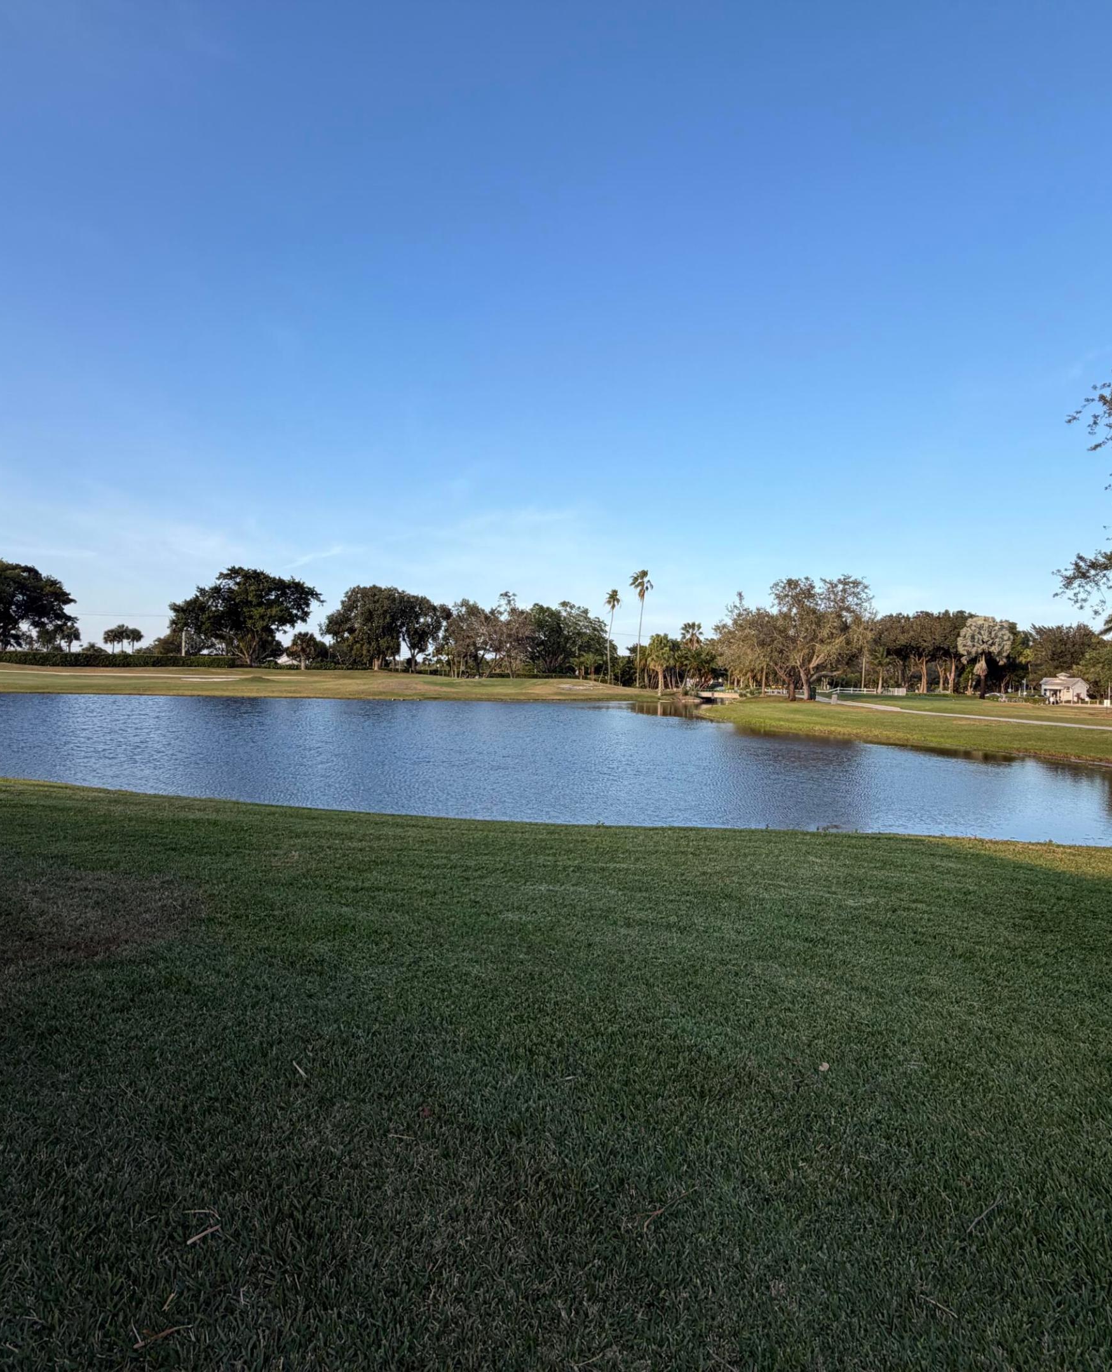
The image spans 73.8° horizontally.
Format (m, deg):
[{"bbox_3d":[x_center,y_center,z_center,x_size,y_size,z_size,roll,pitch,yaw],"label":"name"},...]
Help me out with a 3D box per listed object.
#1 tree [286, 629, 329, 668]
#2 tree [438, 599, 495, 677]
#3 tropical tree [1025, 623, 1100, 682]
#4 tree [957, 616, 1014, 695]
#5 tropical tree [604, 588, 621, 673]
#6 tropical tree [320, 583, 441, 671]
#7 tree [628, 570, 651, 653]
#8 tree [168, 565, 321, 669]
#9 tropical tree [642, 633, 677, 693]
[{"bbox_3d":[-29.577,-4.292,88.000,4.670,4.840,4.440,1,1,-19],"label":"tree"},{"bbox_3d":[-11.228,-5.928,93.000,7.130,9.880,6.780,2,1,-7],"label":"tree"},{"bbox_3d":[82.287,-4.056,120.000,9.750,12.050,9.260,2,1,34],"label":"tropical tree"},{"bbox_3d":[56.884,-3.739,98.000,6.550,10.880,6.220,2,1,30],"label":"tree"},{"bbox_3d":[8.011,-7.048,105.000,2.430,13.690,2.310,2,1,4],"label":"tropical tree"},{"bbox_3d":[-21.592,-7.197,92.000,14.530,10.660,13.810,1,1,-13],"label":"tropical tree"},{"bbox_3d":[11.216,-7.572,98.000,3.100,15.330,2.950,2,1,6],"label":"tree"},{"bbox_3d":[-40.846,-9.087,97.000,18.480,13.120,17.550,1,1,-23],"label":"tree"},{"bbox_3d":[10.014,-2.121,72.000,3.440,6.190,3.270,2,1,8],"label":"tropical tree"}]

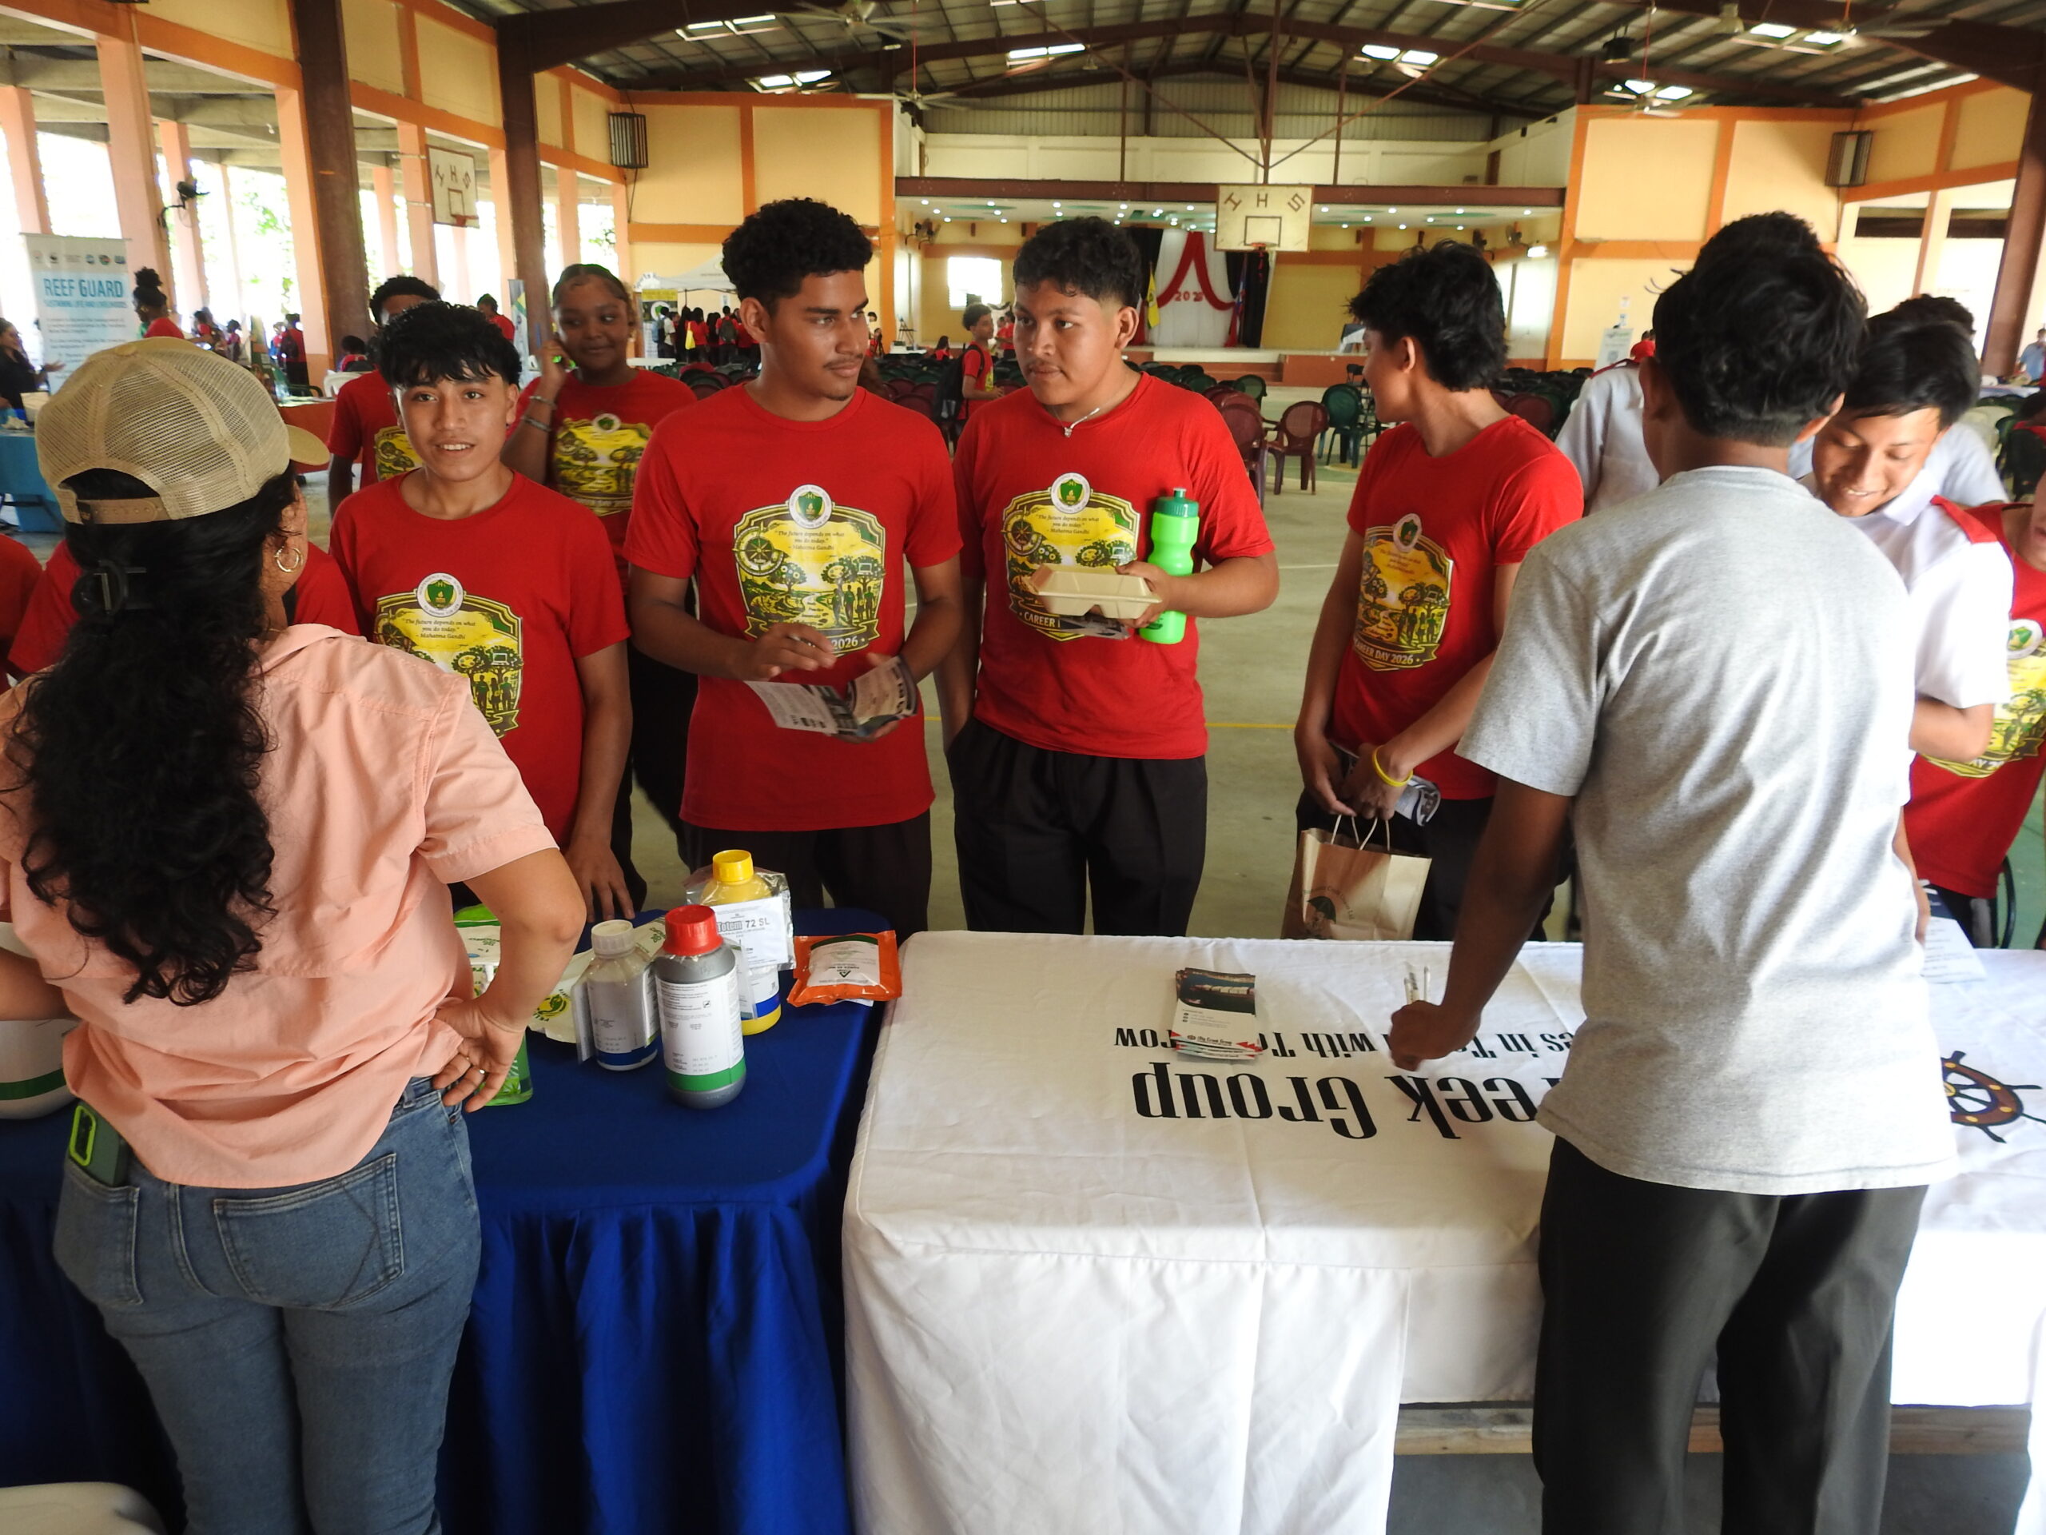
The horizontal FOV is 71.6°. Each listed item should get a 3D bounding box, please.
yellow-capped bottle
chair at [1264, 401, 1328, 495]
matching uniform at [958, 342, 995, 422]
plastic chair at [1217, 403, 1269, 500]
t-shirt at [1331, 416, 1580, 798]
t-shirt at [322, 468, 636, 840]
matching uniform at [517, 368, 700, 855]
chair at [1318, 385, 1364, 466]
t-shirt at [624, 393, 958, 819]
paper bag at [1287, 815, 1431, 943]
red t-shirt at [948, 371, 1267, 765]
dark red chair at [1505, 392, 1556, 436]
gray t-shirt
[{"bbox_3d":[-0.352,0.213,1.777,0.108,0.222,0.100,-2,18,-11],"label":"yellow-capped bottle"},{"bbox_3d":[2.553,-2.979,13.256,0.560,0.840,0.570,-1,18,-8],"label":"chair"},{"bbox_3d":[-0.357,-2.912,10.724,0.250,0.600,0.420,4,18,10],"label":"matching uniform"},{"bbox_3d":[1.779,-2.581,11.916,0.560,0.850,0.580,2,18,2],"label":"plastic chair"},{"bbox_3d":[0.727,-0.263,2.388,0.270,0.640,0.440,-10,21,-31],"label":"t-shirt"},{"bbox_3d":[-0.800,-0.111,2.130,0.440,0.645,0.250,-3,18,-11],"label":"t-shirt"},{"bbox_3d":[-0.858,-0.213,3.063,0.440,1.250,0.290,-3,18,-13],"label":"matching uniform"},{"bbox_3d":[3.484,-3.698,15.538,0.560,0.860,0.580,2,18,2],"label":"chair"},{"bbox_3d":[-0.362,-0.259,2.269,0.515,0.683,0.270,-2,18,-10],"label":"t-shirt"},{"bbox_3d":[0.556,0.187,2.333,0.190,0.290,0.100,7,18,1],"label":"paper bag"},{"bbox_3d":[0.144,-0.350,2.437,0.520,0.626,0.300,5,18,12],"label":"red t-shirt"},{"bbox_3d":[5.178,-3.427,14.724,0.560,0.840,0.560,1,18,0],"label":"dark red chair"},{"bbox_3d":[0.604,0.038,1.288,0.450,0.620,0.310,6,18,15],"label":"gray t-shirt"}]

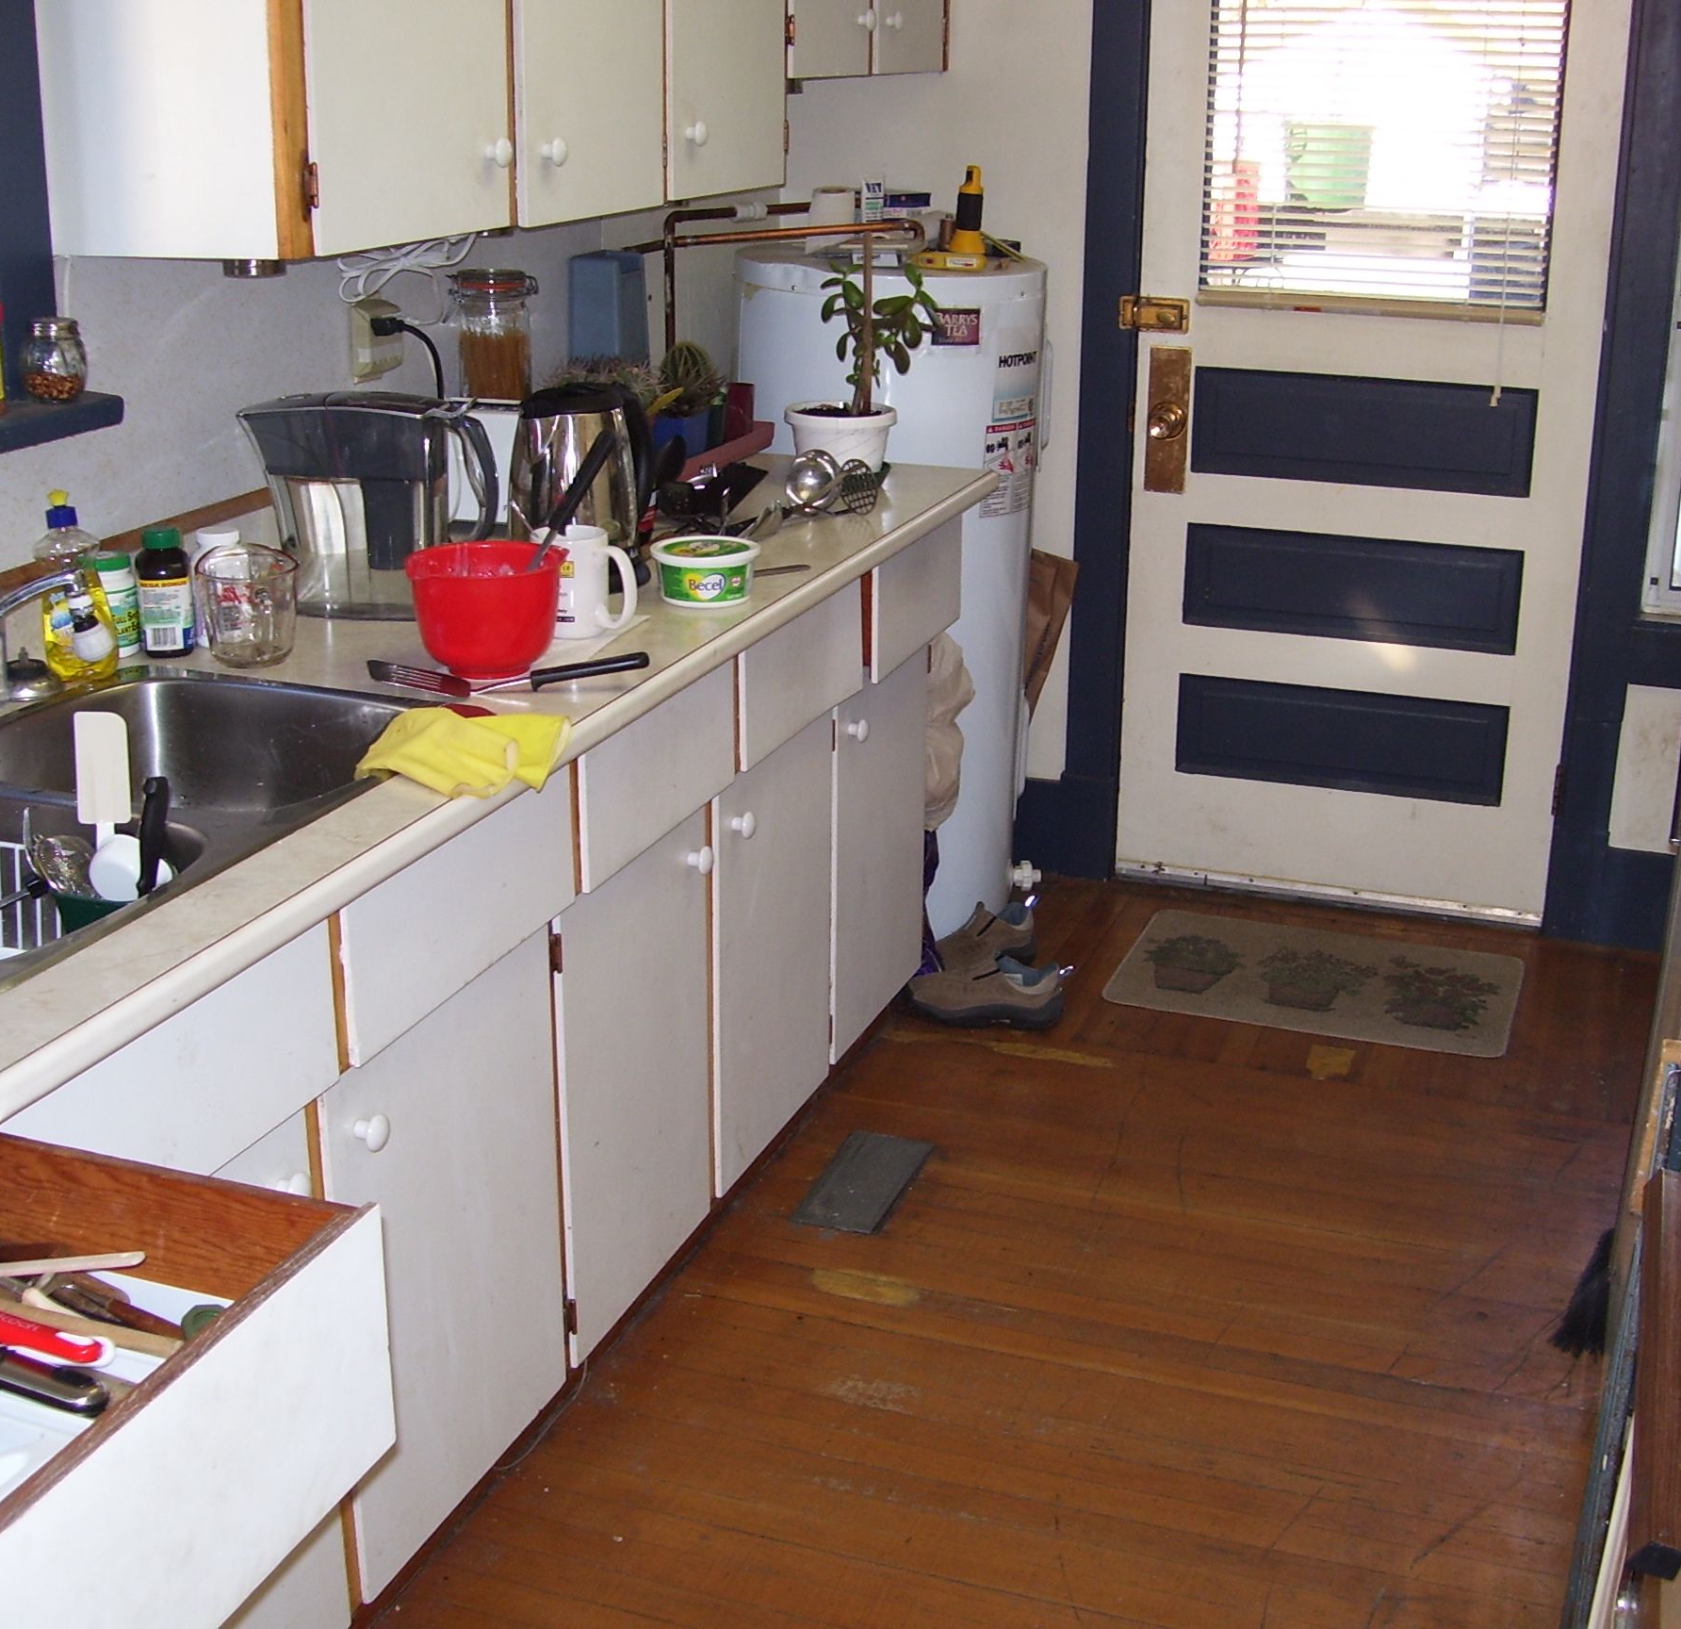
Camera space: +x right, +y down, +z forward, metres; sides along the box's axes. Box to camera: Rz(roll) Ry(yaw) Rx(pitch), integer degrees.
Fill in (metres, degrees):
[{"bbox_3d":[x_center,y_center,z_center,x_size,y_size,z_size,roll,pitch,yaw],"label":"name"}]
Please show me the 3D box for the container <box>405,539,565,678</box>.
[{"bbox_3d":[-0.387,-0.224,2.505,0.180,0.125,0.168,0,19,0],"label":"container"}]

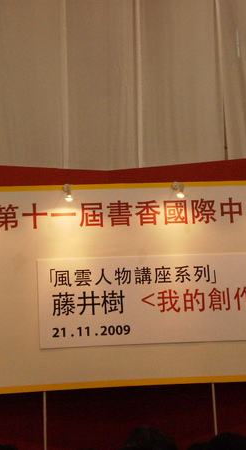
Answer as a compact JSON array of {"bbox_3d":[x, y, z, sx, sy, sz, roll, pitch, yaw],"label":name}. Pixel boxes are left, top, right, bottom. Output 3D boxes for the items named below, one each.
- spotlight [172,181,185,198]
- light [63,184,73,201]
[{"bbox_3d":[0.539,-0.342,10.772,0.135,0.160,0.170,-2,-13,-7],"label":"spotlight"},{"bbox_3d":[-0.523,-0.309,10.644,0.095,0.160,0.170,-2,-13,-7],"label":"light"}]

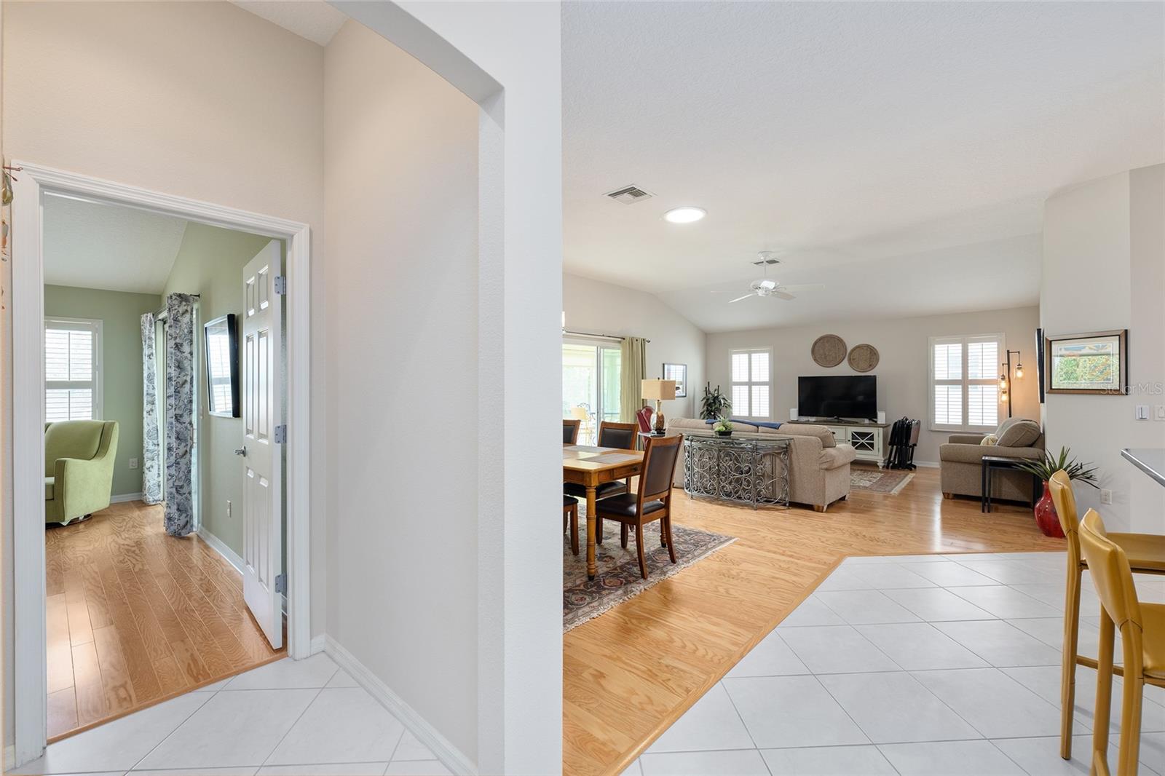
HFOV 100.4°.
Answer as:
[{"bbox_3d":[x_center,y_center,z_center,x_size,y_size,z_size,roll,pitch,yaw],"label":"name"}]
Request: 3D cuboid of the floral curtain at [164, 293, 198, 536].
[{"bbox_3d":[-3.641,0.228,4.402,0.520,2.110,0.130,0,0,42],"label":"floral curtain"}]

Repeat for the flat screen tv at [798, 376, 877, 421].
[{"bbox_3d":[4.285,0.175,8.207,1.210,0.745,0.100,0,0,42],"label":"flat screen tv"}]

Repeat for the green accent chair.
[{"bbox_3d":[-5.461,0.844,4.969,0.760,0.975,0.780,0,0,-14],"label":"green accent chair"}]

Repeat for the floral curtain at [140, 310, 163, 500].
[{"bbox_3d":[-4.893,0.238,5.507,0.450,2.160,0.140,0,0,43],"label":"floral curtain"}]

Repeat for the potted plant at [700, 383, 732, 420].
[{"bbox_3d":[2.738,0.592,10.048,0.620,1.400,0.620,0,0,43],"label":"potted plant"}]

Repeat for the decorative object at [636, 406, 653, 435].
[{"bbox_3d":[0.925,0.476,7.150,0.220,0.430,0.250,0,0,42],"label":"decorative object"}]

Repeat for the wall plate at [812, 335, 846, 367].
[{"bbox_3d":[4.519,-0.675,8.909,0.620,0.620,0.040,0,0,43],"label":"wall plate"}]

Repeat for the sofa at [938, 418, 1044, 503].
[{"bbox_3d":[5.156,0.836,6.041,0.920,0.920,1.620,0,0,43],"label":"sofa"}]

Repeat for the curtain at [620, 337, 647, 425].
[{"bbox_3d":[0.894,0.207,8.320,0.130,2.130,0.740,0,0,42],"label":"curtain"}]

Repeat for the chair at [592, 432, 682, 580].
[{"bbox_3d":[0.384,0.807,3.567,0.580,0.970,0.460,0,0,42],"label":"chair"}]

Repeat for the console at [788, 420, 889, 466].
[{"bbox_3d":[4.297,0.950,8.198,1.470,0.670,0.500,0,0,42],"label":"console"}]

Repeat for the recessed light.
[{"bbox_3d":[1.030,-1.723,4.900,0.430,0.050,0.430,0,0,0],"label":"recessed light"}]

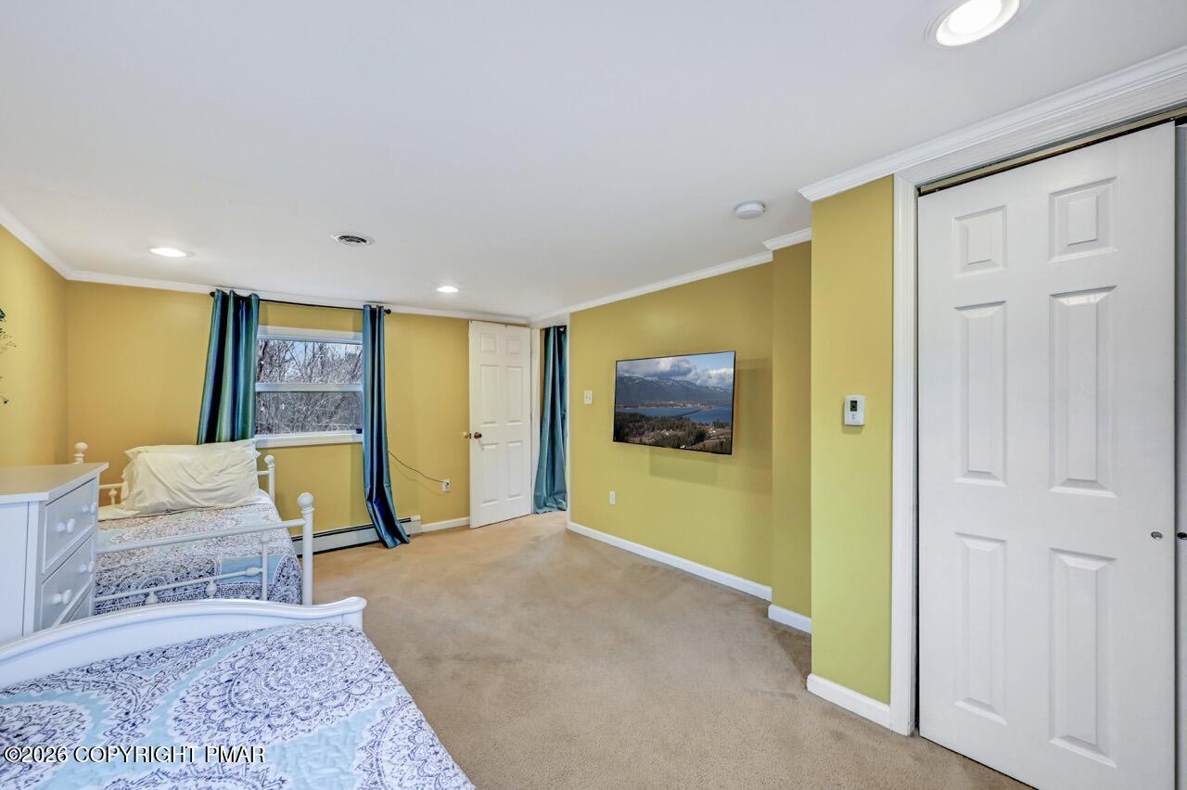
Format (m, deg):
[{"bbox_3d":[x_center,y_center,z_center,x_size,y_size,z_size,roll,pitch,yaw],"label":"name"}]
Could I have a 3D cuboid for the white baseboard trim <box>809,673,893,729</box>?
[{"bbox_3d":[1.040,1.251,1.900,0.017,0.088,0.330,0,0,-38],"label":"white baseboard trim"}]

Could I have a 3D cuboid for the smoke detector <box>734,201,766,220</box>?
[{"bbox_3d":[0.750,-0.885,2.207,0.145,0.040,0.145,0,0,0],"label":"smoke detector"}]

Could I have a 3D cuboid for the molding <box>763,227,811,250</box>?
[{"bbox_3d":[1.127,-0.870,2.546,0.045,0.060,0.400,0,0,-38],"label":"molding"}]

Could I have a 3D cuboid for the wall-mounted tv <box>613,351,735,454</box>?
[{"bbox_3d":[0.556,0.057,3.454,0.060,0.680,1.180,0,0,-38],"label":"wall-mounted tv"}]

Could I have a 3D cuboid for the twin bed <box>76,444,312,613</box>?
[{"bbox_3d":[-2.382,0.816,2.638,1.090,1.010,1.940,0,0,-38],"label":"twin bed"}]

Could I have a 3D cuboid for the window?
[{"bbox_3d":[-2.412,-0.063,3.969,0.870,0.985,0.100,0,0,-38],"label":"window"}]

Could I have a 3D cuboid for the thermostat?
[{"bbox_3d":[1.061,0.064,1.870,0.028,0.121,0.074,0,0,-38],"label":"thermostat"}]

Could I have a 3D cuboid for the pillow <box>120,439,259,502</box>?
[{"bbox_3d":[-2.790,0.555,3.209,0.690,0.400,0.190,0,-15,-38],"label":"pillow"}]

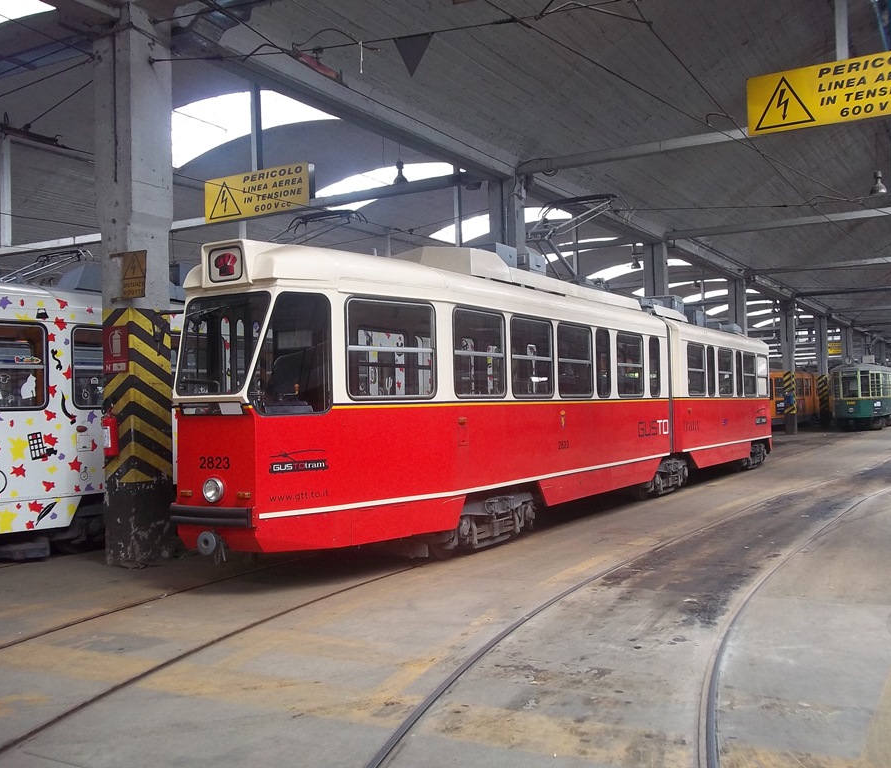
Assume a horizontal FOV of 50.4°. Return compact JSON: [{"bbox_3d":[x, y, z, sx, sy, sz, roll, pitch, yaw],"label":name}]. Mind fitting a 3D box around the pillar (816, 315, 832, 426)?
[{"bbox_3d":[19.552,-0.655,48.968,0.543,5.806,0.562,-2,-1,31],"label":"pillar"}]

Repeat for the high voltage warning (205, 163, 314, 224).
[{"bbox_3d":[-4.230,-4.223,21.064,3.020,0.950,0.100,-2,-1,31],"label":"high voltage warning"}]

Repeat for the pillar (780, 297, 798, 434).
[{"bbox_3d":[14.975,-0.724,41.222,0.543,5.806,0.562,-2,-1,31],"label":"pillar"}]

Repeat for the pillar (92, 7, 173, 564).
[{"bbox_3d":[-3.334,-0.998,10.236,0.543,5.806,0.562,-2,-1,31],"label":"pillar"}]

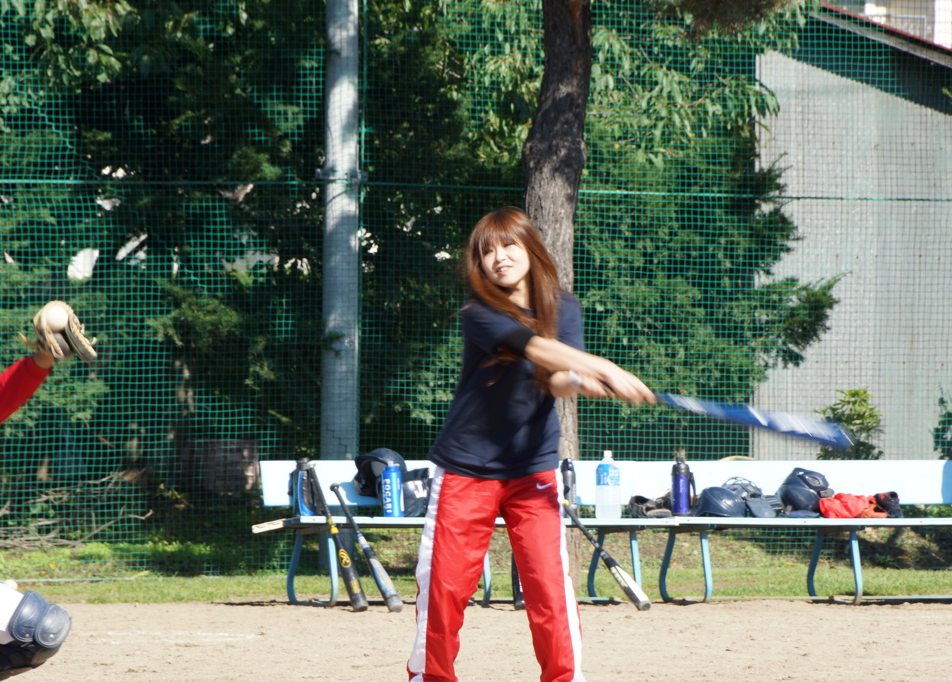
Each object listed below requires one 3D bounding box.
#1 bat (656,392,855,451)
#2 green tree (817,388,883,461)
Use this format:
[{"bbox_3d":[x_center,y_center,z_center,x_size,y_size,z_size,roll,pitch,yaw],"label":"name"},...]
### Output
[{"bbox_3d":[0.689,0.190,24.500,0.820,0.067,0.067,13,0,-11],"label":"bat"},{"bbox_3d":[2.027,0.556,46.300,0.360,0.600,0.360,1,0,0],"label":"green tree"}]

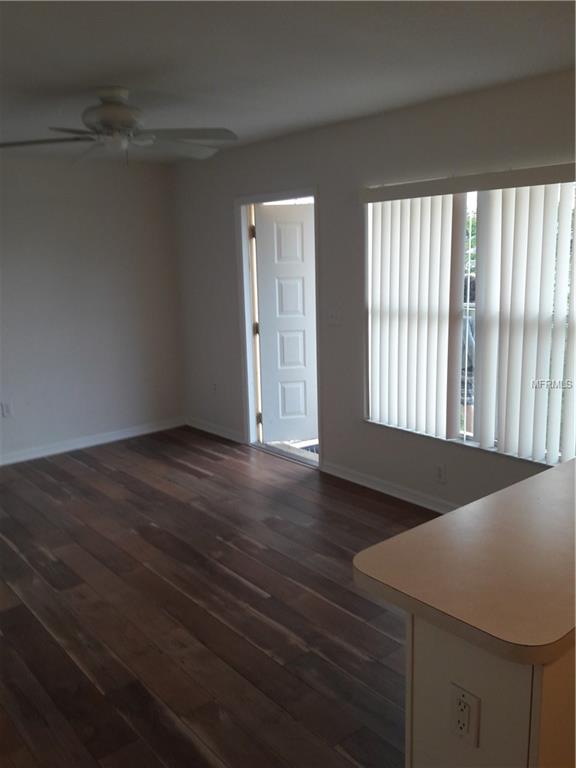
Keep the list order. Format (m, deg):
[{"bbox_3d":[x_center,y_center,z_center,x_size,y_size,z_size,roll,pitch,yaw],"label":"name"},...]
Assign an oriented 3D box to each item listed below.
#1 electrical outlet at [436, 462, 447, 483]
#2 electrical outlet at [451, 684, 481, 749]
[{"bbox_3d":[0.959,0.562,3.890,0.010,0.116,0.072,-11,15,-39],"label":"electrical outlet"},{"bbox_3d":[0.359,0.678,1.271,0.010,0.116,0.072,-11,15,-39],"label":"electrical outlet"}]

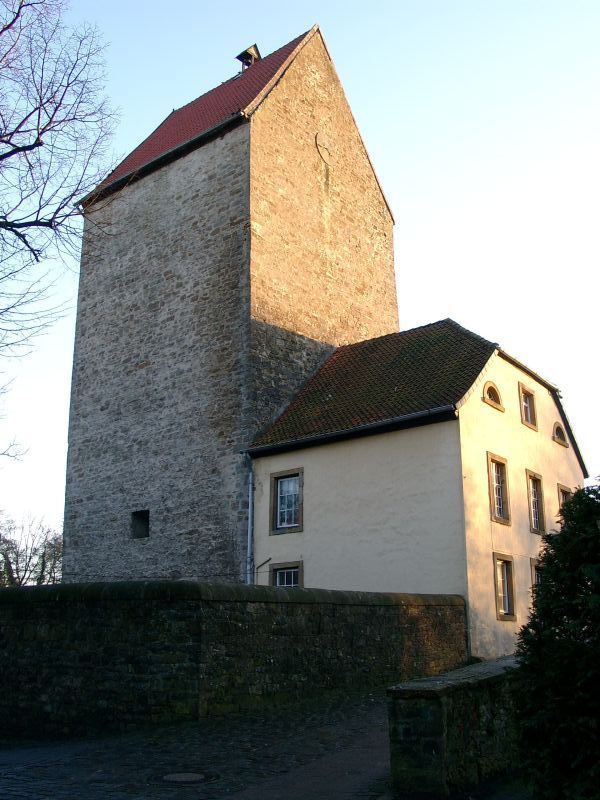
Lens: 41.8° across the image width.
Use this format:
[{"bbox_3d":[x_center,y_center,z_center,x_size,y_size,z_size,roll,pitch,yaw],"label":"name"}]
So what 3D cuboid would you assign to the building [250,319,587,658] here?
[{"bbox_3d":[5.062,2.961,29.601,7.738,12.588,12.667,-13,-20,35],"label":"building"}]

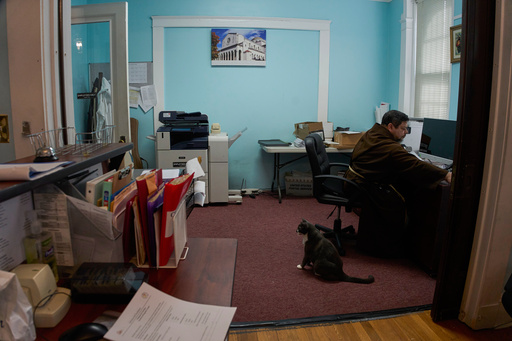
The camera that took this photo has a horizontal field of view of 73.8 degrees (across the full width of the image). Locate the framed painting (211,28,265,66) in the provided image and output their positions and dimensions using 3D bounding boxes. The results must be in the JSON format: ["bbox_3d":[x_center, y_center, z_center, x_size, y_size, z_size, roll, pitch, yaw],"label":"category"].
[{"bbox_3d":[-0.238,-1.685,4.679,0.765,0.515,0.030,-1,10,-5],"label":"framed painting"}]

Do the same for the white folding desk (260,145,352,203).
[{"bbox_3d":[0.961,0.001,4.715,1.800,0.730,0.750,-1,10,-5],"label":"white folding desk"}]

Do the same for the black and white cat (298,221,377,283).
[{"bbox_3d":[0.558,0.569,2.448,0.520,0.380,0.210,5,11,24],"label":"black and white cat"}]

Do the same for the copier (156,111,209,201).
[{"bbox_3d":[-0.928,-0.192,4.539,0.620,1.140,0.660,-1,10,-5],"label":"copier"}]

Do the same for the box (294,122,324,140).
[{"bbox_3d":[0.725,-0.523,4.715,0.380,0.280,0.320,-1,10,-5],"label":"box"}]

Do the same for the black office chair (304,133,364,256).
[{"bbox_3d":[0.778,0.166,3.025,0.640,0.980,0.620,4,11,21],"label":"black office chair"}]

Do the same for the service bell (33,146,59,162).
[{"bbox_3d":[-0.740,-0.058,1.200,0.085,0.060,0.085,-1,10,-5],"label":"service bell"}]

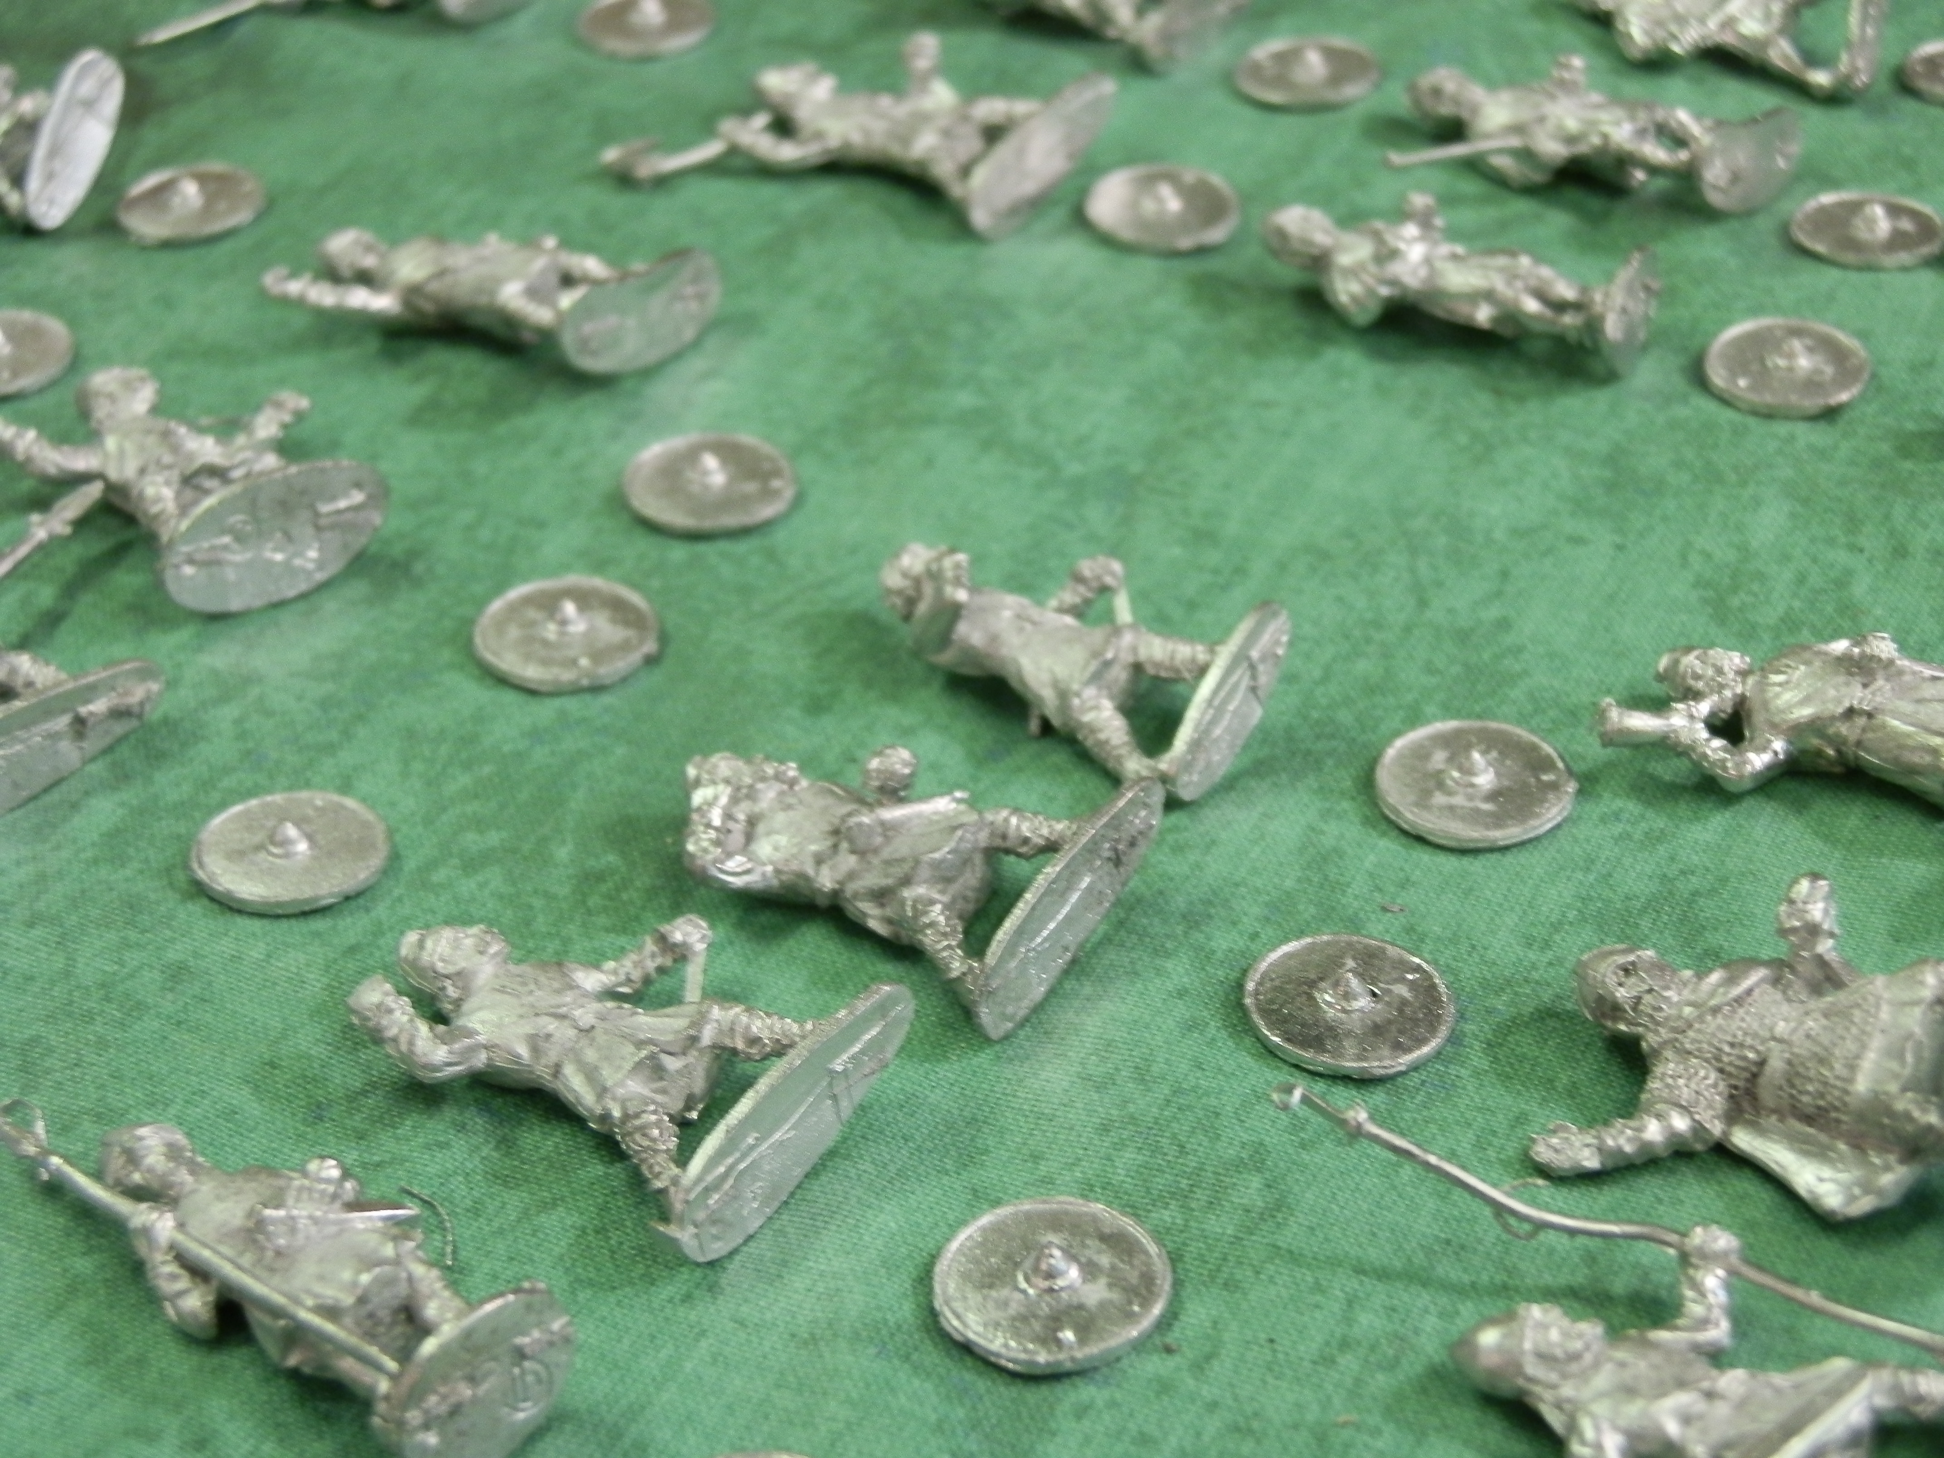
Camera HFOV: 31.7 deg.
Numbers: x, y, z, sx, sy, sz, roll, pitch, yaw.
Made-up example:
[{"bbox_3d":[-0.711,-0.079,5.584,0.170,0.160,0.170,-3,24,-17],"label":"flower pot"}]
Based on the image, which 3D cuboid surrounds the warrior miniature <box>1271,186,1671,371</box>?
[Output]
[{"bbox_3d":[0.039,-0.039,0.283,0.033,0.011,0.012,15,36,27],"label":"warrior miniature"}]

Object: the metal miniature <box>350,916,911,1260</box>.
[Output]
[{"bbox_3d":[-0.023,0.018,0.208,0.032,0.009,0.023,22,47,30],"label":"metal miniature"}]

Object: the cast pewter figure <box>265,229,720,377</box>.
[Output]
[{"bbox_3d":[-0.042,-0.039,0.286,0.035,0.010,0.021,14,30,25],"label":"cast pewter figure"}]

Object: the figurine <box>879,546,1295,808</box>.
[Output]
[{"bbox_3d":[0.006,-0.006,0.240,0.029,0.011,0.019,19,48,25],"label":"figurine"}]

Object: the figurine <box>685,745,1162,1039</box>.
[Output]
[{"bbox_3d":[-0.006,0.007,0.221,0.029,0.011,0.024,17,39,23],"label":"figurine"}]

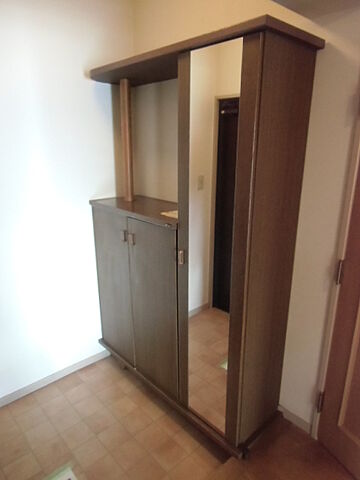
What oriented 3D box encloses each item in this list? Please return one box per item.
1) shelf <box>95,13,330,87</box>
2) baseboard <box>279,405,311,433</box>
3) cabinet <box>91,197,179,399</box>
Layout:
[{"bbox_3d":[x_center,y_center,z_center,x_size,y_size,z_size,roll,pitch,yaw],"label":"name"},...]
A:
[{"bbox_3d":[-0.017,-0.823,1.564,0.385,0.029,1.235,-14,21,-41],"label":"shelf"},{"bbox_3d":[0.574,0.916,1.683,0.015,0.059,0.165,-14,21,-41],"label":"baseboard"},{"bbox_3d":[-0.156,0.289,2.051,0.375,0.988,0.810,-14,21,-41],"label":"cabinet"}]

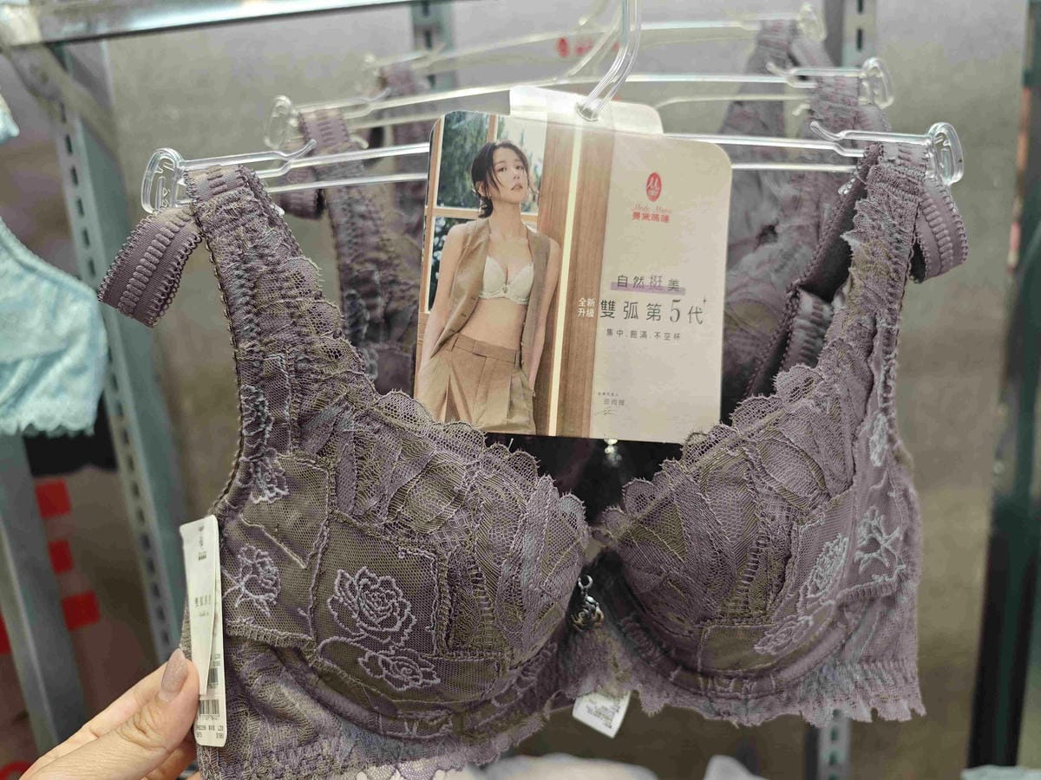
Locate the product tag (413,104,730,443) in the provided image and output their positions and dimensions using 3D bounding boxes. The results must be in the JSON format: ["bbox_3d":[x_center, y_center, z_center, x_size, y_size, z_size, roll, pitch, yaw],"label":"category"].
[{"bbox_3d":[0.023,-0.043,0.270,0.122,0.122,0.005,4,-3,-9],"label":"product tag"}]

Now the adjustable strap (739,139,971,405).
[{"bbox_3d":[0.138,-0.050,0.286,0.081,0.094,0.050,-3,7,-8],"label":"adjustable strap"}]

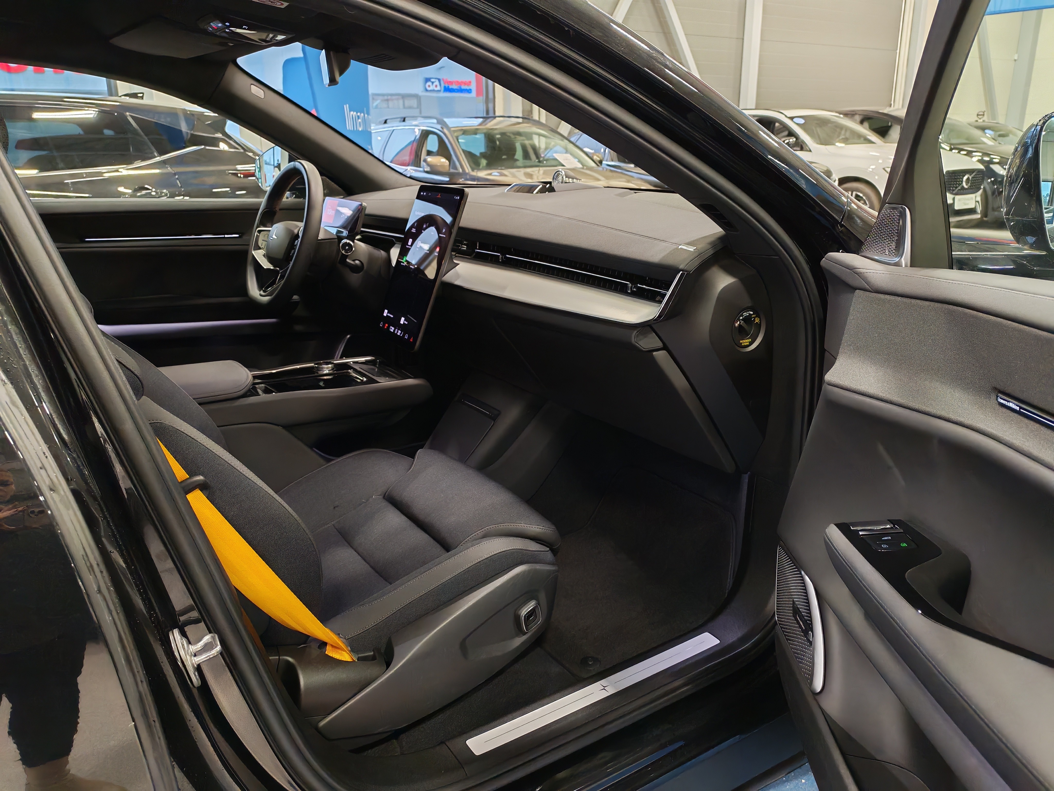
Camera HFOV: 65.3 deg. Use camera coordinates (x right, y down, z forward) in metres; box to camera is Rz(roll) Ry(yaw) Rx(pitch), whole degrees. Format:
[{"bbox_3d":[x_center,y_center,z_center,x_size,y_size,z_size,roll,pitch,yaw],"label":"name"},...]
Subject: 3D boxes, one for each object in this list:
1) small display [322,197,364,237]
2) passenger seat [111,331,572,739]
[{"bbox_3d":[-0.444,-0.430,1.998,0.022,0.086,0.235,8,10,-36],"label":"small display"},{"bbox_3d":[-0.412,-0.010,1.215,0.820,0.980,0.550,-12,21,-32],"label":"passenger seat"}]

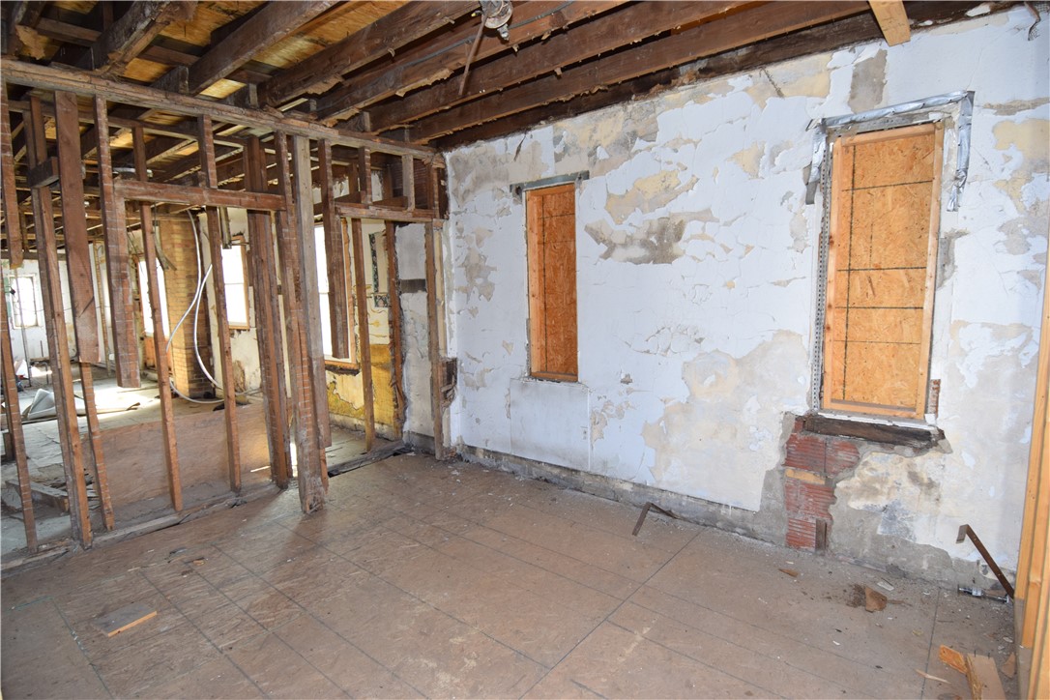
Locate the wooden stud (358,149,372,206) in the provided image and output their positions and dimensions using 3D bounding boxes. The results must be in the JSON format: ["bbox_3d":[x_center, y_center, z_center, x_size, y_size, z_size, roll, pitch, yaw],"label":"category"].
[{"bbox_3d":[-1.266,-1.364,4.172,0.098,0.455,0.054,4,8,39],"label":"wooden stud"}]

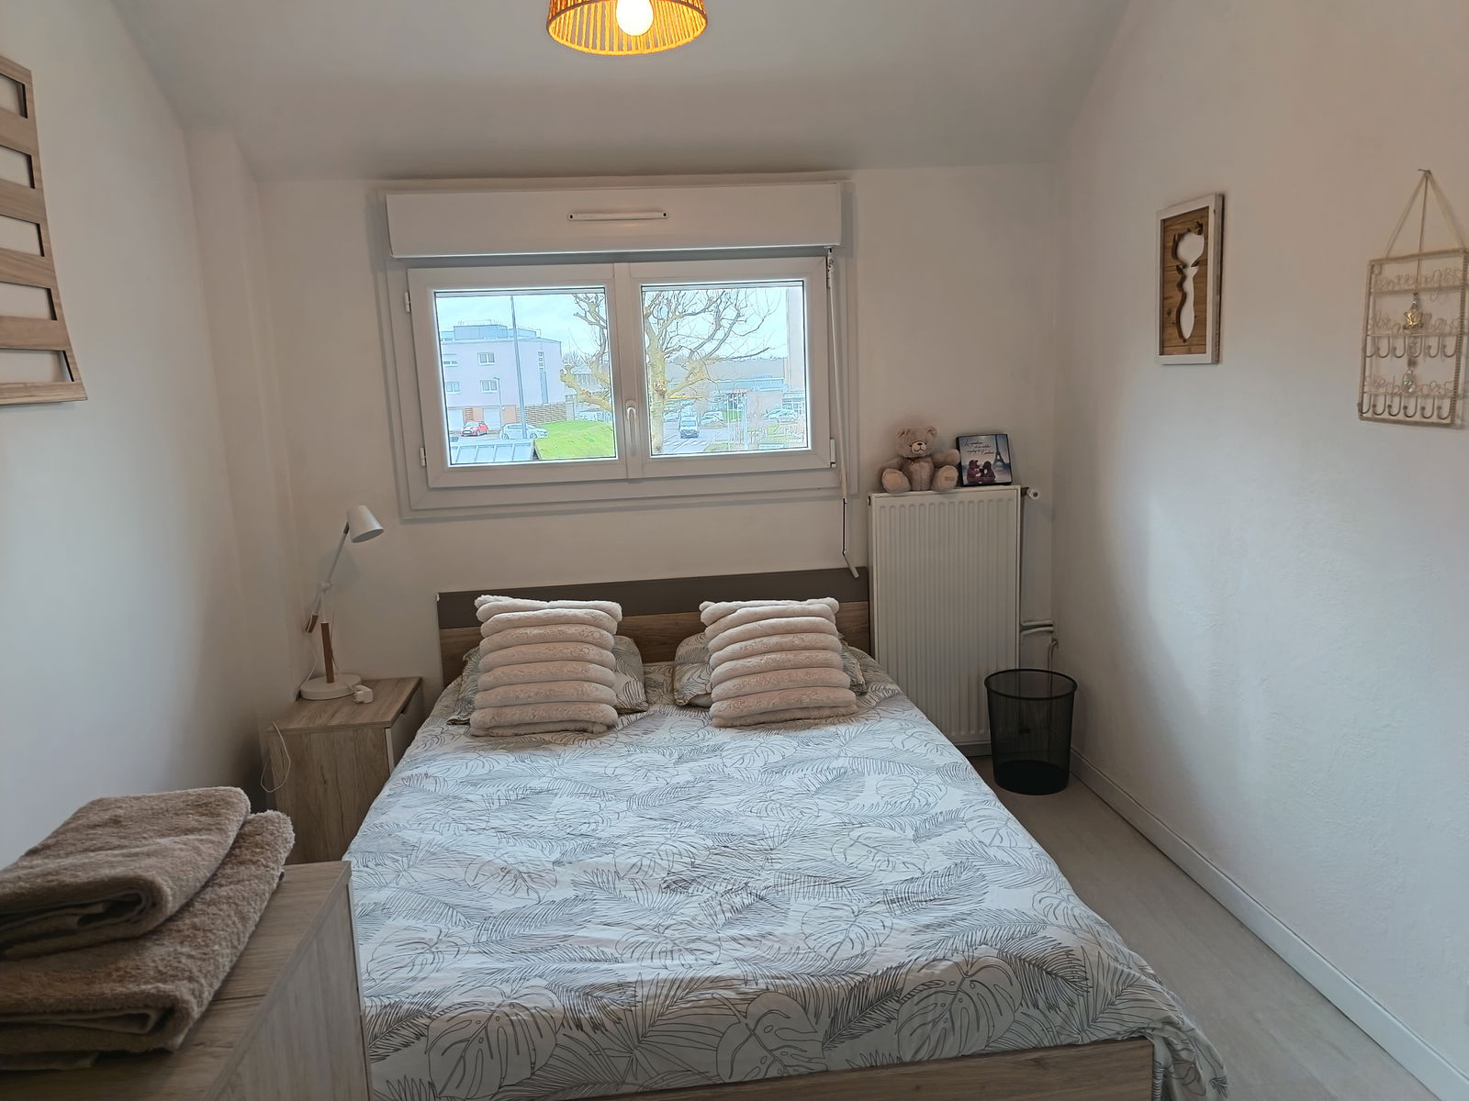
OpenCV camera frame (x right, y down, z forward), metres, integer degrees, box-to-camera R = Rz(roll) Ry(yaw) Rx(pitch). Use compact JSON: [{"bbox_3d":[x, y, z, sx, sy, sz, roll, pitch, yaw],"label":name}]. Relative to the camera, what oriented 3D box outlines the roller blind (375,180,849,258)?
[{"bbox_3d":[-0.365,-1.038,3.231,1.390,0.195,0.140,-3,10,-5],"label":"roller blind"}]

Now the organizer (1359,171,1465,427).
[{"bbox_3d":[1.237,-0.457,1.855,0.050,0.445,0.235,-3,10,-5],"label":"organizer"}]

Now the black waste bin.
[{"bbox_3d":[1.013,0.623,3.478,0.304,0.343,0.304,-3,10,-5],"label":"black waste bin"}]

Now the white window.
[{"bbox_3d":[-0.356,-0.566,3.373,1.400,0.775,0.080,-3,10,-5],"label":"white window"}]

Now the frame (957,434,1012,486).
[{"bbox_3d":[0.867,-0.308,3.532,0.174,0.174,0.025,-3,-7,-5],"label":"frame"}]

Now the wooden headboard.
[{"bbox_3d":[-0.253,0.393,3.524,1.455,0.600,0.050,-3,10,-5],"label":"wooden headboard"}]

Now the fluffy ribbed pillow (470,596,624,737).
[{"bbox_3d":[-0.541,0.314,2.984,0.430,0.410,0.145,-3,-28,-5],"label":"fluffy ribbed pillow"}]

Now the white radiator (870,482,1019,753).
[{"bbox_3d":[0.725,0.241,3.519,0.505,0.905,0.095,-3,10,-5],"label":"white radiator"}]

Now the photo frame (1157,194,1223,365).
[{"bbox_3d":[1.168,-0.686,2.622,0.027,0.406,0.263,-3,10,-5],"label":"photo frame"}]

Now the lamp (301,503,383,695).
[{"bbox_3d":[-1.263,0.163,3.264,0.360,0.620,0.200,2,11,24],"label":"lamp"}]

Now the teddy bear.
[{"bbox_3d":[0.617,-0.306,3.423,0.265,0.215,0.170,-2,10,1],"label":"teddy bear"}]

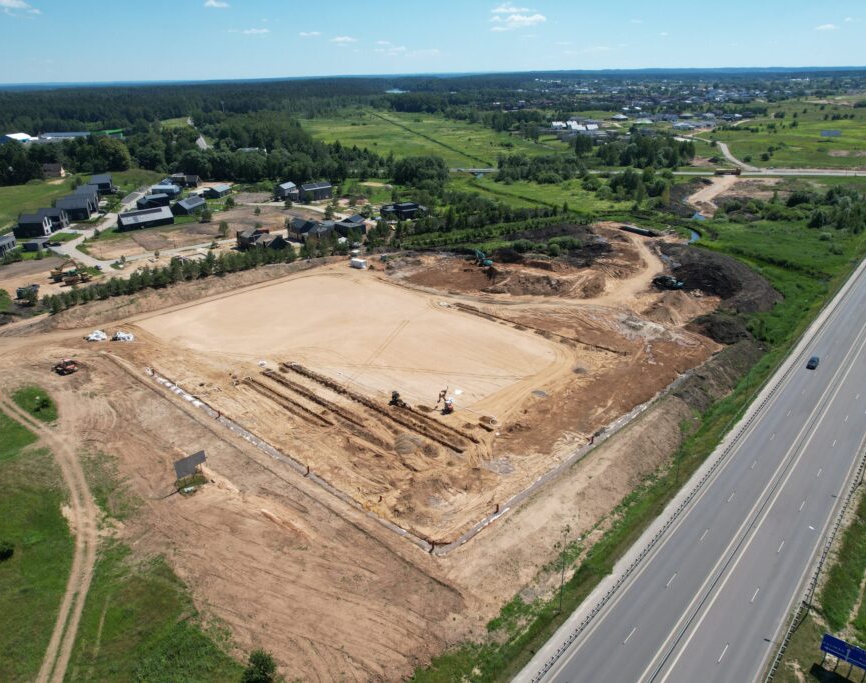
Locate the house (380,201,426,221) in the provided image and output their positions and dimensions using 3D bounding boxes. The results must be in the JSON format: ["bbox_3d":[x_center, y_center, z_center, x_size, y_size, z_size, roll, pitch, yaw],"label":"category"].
[{"bbox_3d":[-14.710,-64.290,304.430,18.000,6.300,10.500,-9,24,-18],"label":"house"}]

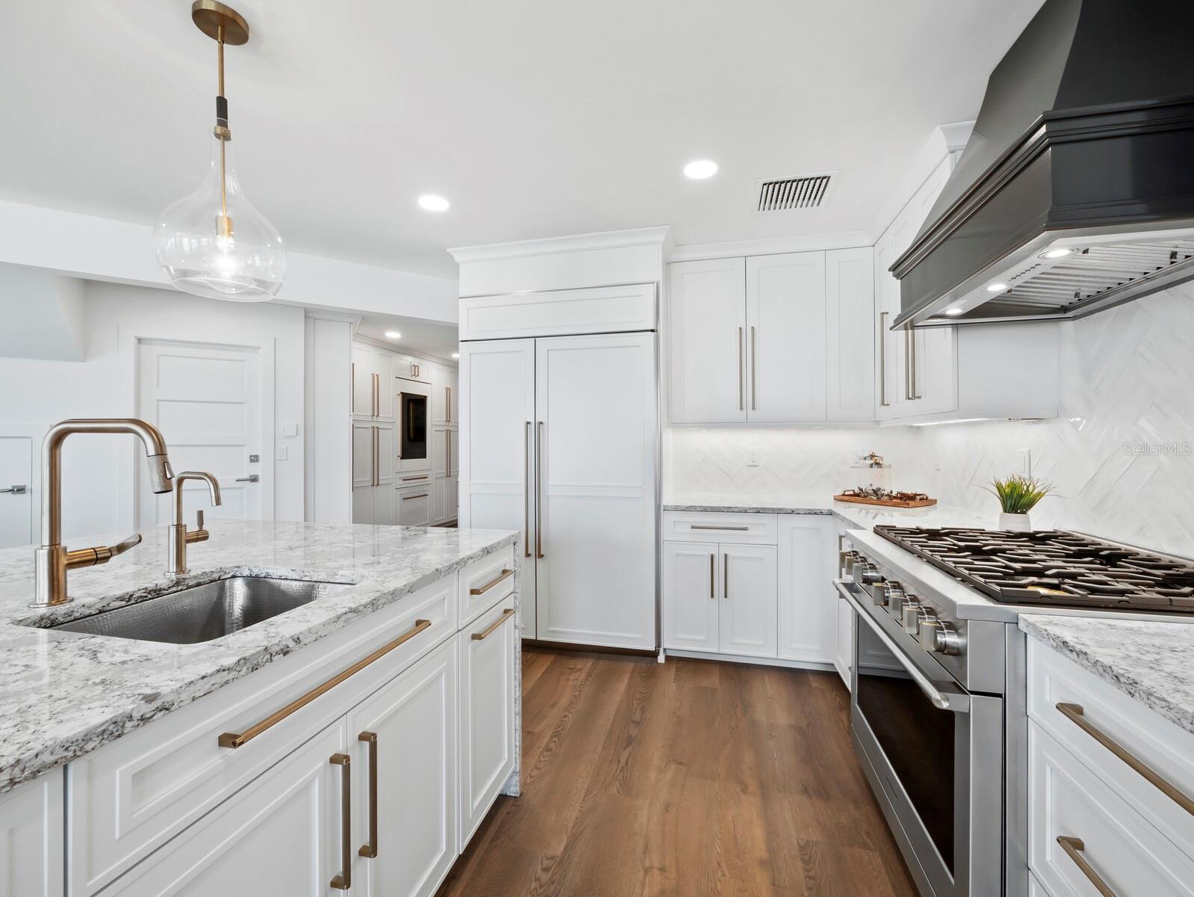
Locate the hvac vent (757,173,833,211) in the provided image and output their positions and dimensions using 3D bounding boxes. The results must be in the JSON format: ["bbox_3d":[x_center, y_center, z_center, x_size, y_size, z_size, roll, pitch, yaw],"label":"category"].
[{"bbox_3d":[0.946,-1.232,2.332,0.355,0.020,0.330,0,0,14],"label":"hvac vent"}]

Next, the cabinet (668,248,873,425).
[{"bbox_3d":[1.044,-0.642,3.021,1.145,1.005,0.310,0,0,14],"label":"cabinet"}]

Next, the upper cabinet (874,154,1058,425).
[{"bbox_3d":[1.599,-0.632,2.223,0.310,1.005,0.980,0,0,14],"label":"upper cabinet"}]

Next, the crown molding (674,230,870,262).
[{"bbox_3d":[1.000,-1.189,2.849,1.135,0.090,0.080,0,0,14],"label":"crown molding"}]

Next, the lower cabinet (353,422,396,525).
[{"bbox_3d":[-2.916,0.421,5.795,0.610,1.485,0.720,0,0,14],"label":"lower cabinet"}]

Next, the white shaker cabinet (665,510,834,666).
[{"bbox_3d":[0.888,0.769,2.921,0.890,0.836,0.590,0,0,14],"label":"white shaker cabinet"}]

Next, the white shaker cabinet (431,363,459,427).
[{"bbox_3d":[-2.538,-0.773,7.366,0.610,0.860,0.860,0,0,14],"label":"white shaker cabinet"}]

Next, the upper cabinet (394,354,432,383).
[{"bbox_3d":[-2.739,-1.049,6.544,0.610,0.300,0.810,0,0,14],"label":"upper cabinet"}]

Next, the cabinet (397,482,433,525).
[{"bbox_3d":[-2.731,0.808,6.550,0.610,0.605,0.810,0,0,14],"label":"cabinet"}]

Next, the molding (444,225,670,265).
[{"bbox_3d":[-0.248,-1.193,2.865,1.372,0.080,0.090,0,0,14],"label":"molding"}]

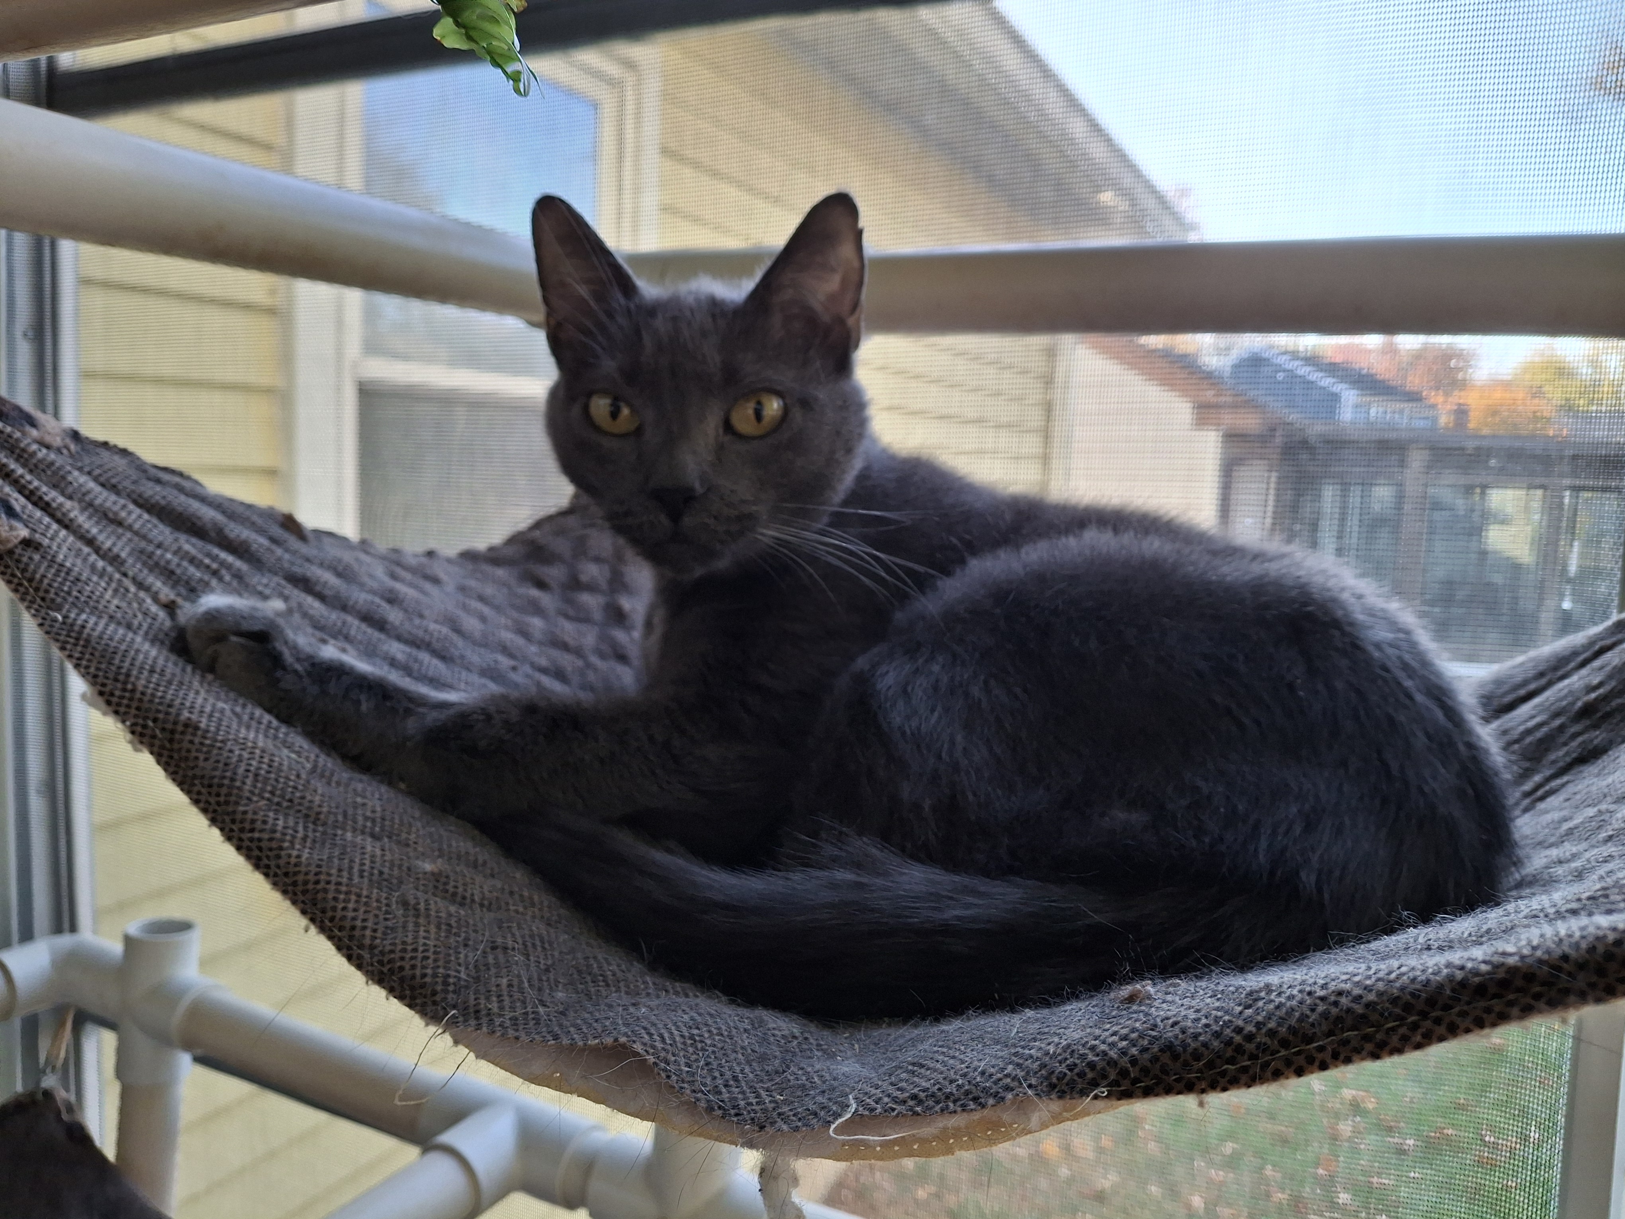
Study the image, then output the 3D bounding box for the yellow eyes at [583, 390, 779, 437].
[{"bbox_3d":[-0.041,-0.064,0.381,0.063,0.015,0.015,1,7,4],"label":"yellow eyes"}]

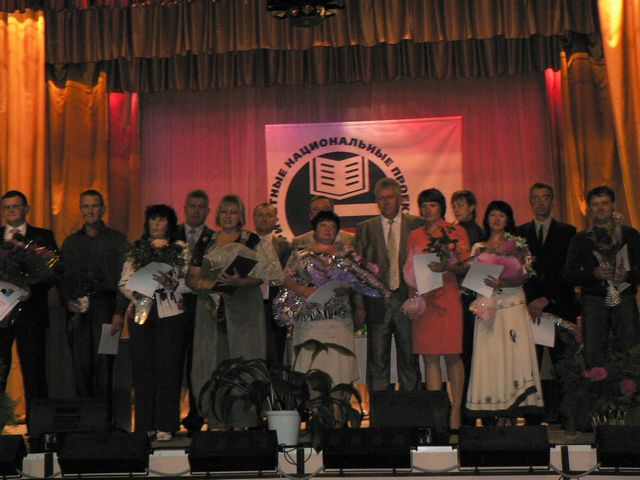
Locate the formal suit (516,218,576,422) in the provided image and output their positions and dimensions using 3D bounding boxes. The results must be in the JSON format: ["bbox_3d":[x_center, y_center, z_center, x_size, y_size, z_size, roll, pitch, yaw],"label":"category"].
[{"bbox_3d":[1.677,0.601,7.664,0.520,1.528,0.330,-2,-5,9],"label":"formal suit"}]

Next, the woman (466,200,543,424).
[{"bbox_3d":[1.309,0.530,7.222,0.550,1.625,0.450,-2,-6,10],"label":"woman"}]

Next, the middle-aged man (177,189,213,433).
[{"bbox_3d":[-0.881,0.516,7.563,0.520,1.801,0.340,-1,-6,2],"label":"middle-aged man"}]

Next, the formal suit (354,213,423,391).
[{"bbox_3d":[0.491,0.576,7.316,0.530,1.550,0.320,-2,-5,6],"label":"formal suit"}]

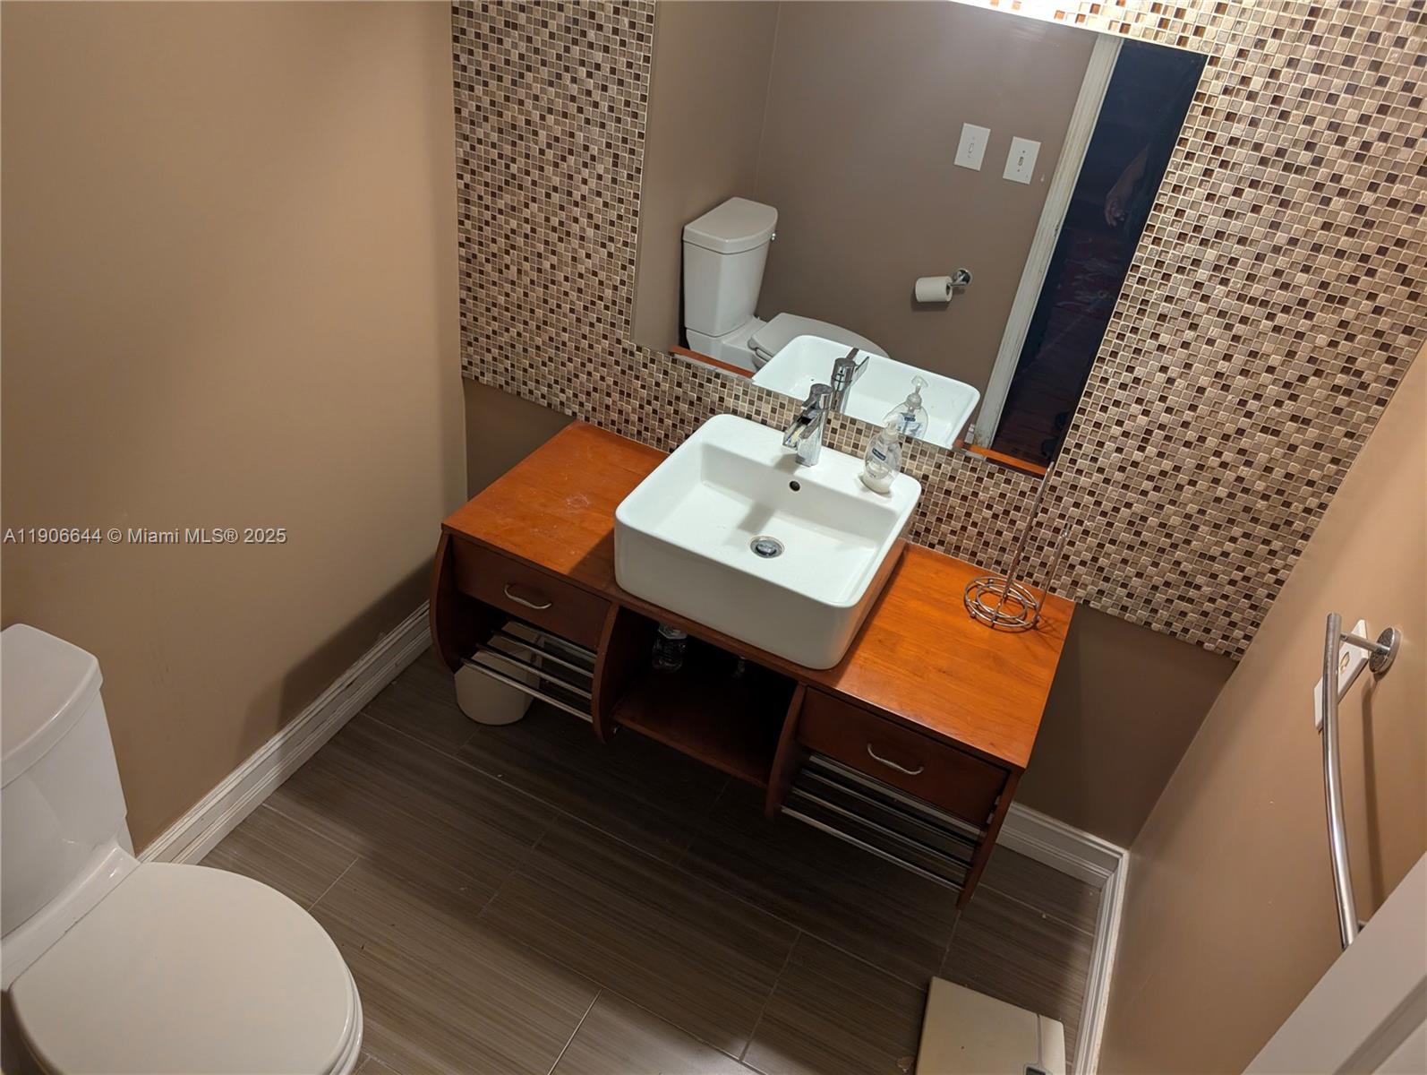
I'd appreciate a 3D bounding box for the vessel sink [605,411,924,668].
[{"bbox_3d":[0.113,-0.014,1.919,0.473,0.153,0.478,21,38,17],"label":"vessel sink"}]

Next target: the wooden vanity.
[{"bbox_3d":[0.059,0.227,2.053,1.161,0.404,0.561,21,38,17],"label":"wooden vanity"}]

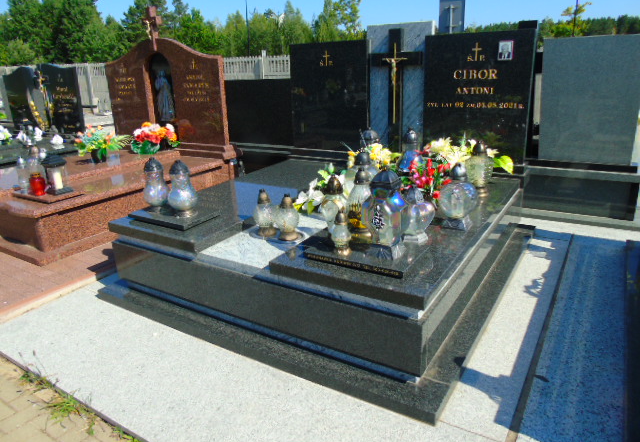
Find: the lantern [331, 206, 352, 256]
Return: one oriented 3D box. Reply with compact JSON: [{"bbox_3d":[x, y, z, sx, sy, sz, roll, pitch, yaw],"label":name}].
[{"bbox_3d":[0.095,0.044,2.044,0.095,0.202,0.095,-2,19,1],"label":"lantern"}]

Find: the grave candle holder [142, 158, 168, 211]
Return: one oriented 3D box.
[{"bbox_3d":[-1.000,-0.224,2.806,0.160,0.312,0.160,9,22,31],"label":"grave candle holder"}]

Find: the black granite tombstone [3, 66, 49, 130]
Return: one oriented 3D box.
[{"bbox_3d":[-4.522,-1.861,7.112,0.930,0.950,0.100,9,21,31],"label":"black granite tombstone"}]

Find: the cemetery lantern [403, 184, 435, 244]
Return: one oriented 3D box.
[{"bbox_3d":[0.457,-0.038,2.172,0.165,0.247,0.125,11,23,35],"label":"cemetery lantern"}]

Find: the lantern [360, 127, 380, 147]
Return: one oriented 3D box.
[{"bbox_3d":[0.392,-0.560,3.673,0.155,0.349,0.155,9,22,31],"label":"lantern"}]

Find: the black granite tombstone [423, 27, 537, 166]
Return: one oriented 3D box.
[{"bbox_3d":[1.130,-0.885,3.349,0.760,0.908,0.090,9,22,31],"label":"black granite tombstone"}]

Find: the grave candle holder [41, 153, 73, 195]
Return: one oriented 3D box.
[{"bbox_3d":[-2.222,-0.394,3.892,0.175,0.305,0.165,9,21,31],"label":"grave candle holder"}]

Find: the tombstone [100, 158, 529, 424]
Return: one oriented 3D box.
[{"bbox_3d":[0.091,0.100,3.050,2.138,0.484,2.120,9,22,31],"label":"tombstone"}]

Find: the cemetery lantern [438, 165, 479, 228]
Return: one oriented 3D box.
[{"bbox_3d":[0.758,-0.135,2.513,0.190,0.353,0.140,9,21,31],"label":"cemetery lantern"}]

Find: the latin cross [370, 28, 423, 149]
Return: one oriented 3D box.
[{"bbox_3d":[0.640,-1.067,3.881,0.475,1.012,0.075,9,21,31],"label":"latin cross"}]

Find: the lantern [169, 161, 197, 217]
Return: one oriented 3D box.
[{"bbox_3d":[-0.798,-0.193,2.681,0.165,0.316,0.165,9,22,31],"label":"lantern"}]

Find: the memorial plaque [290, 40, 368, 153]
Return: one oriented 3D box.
[{"bbox_3d":[0.100,-1.125,4.222,0.800,0.952,0.080,9,21,31],"label":"memorial plaque"}]

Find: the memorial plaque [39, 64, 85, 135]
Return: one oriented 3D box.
[{"bbox_3d":[-3.362,-1.617,6.147,0.790,0.920,0.090,9,22,31],"label":"memorial plaque"}]

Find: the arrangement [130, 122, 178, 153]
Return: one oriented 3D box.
[{"bbox_3d":[-1.948,-0.973,5.415,0.460,0.335,0.360,9,21,31],"label":"arrangement"}]

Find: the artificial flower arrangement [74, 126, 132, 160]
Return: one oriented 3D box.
[{"bbox_3d":[-2.302,-0.785,4.795,0.500,0.360,0.420,9,22,31],"label":"artificial flower arrangement"}]

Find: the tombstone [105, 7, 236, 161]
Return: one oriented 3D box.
[{"bbox_3d":[-1.731,-1.517,5.099,1.900,1.530,0.260,9,22,31],"label":"tombstone"}]

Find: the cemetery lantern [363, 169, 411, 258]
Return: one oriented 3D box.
[{"bbox_3d":[0.306,-0.044,2.159,0.185,0.401,0.170,9,21,31],"label":"cemetery lantern"}]

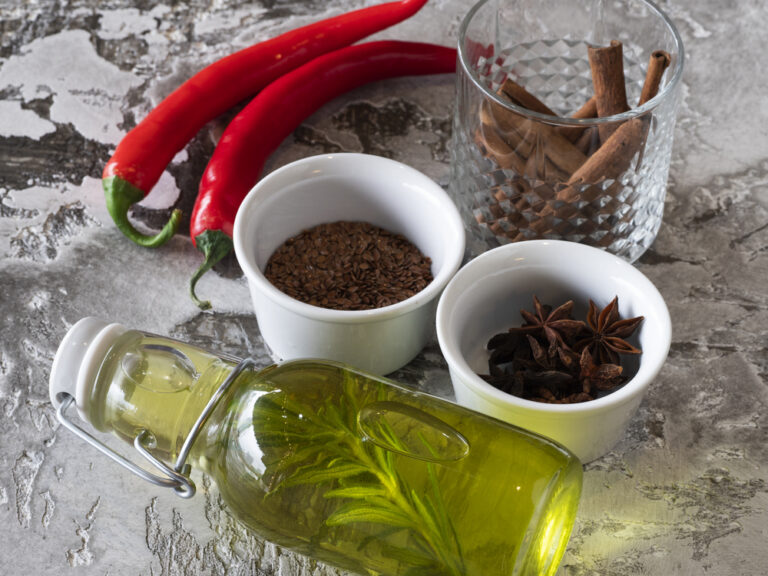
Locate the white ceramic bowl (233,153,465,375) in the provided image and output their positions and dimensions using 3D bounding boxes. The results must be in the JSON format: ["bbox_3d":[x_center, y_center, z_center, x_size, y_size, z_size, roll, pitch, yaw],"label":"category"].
[{"bbox_3d":[-0.014,-0.004,0.993,0.084,0.044,0.084,2,47,-2],"label":"white ceramic bowl"}]

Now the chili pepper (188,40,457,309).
[{"bbox_3d":[-0.032,-0.059,1.060,0.060,0.024,0.180,32,53,24],"label":"chili pepper"}]

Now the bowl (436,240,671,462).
[{"bbox_3d":[0.060,0.027,0.971,0.084,0.044,0.084,2,47,-2],"label":"bowl"}]

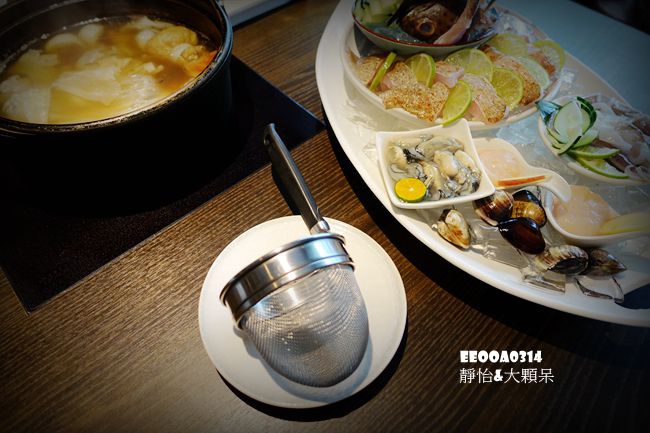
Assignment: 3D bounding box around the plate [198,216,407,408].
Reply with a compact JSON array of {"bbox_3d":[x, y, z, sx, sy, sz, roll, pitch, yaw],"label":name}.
[{"bbox_3d":[-0.017,0.071,0.353,0.164,0.018,0.164,1,54,-1],"label":"plate"}]

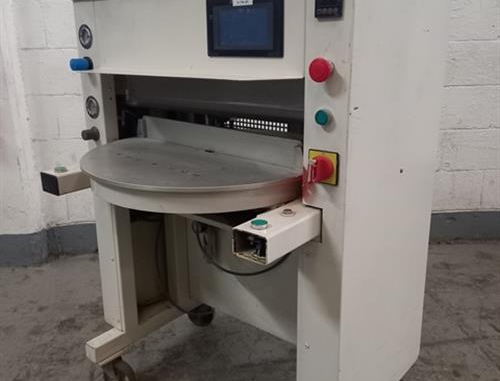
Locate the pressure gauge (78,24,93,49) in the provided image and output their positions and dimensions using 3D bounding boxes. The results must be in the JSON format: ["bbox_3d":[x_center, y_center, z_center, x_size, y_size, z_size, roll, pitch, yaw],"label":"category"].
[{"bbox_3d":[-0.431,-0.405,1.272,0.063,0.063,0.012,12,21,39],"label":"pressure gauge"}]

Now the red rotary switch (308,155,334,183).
[{"bbox_3d":[0.126,-0.039,0.873,0.042,0.046,0.032,12,21,37],"label":"red rotary switch"}]

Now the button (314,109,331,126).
[{"bbox_3d":[0.128,-0.129,0.862,0.027,0.028,0.014,12,21,37],"label":"button"}]

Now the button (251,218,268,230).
[{"bbox_3d":[0.016,0.058,0.816,0.029,0.012,0.029,-1,16,0],"label":"button"}]

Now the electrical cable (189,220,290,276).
[{"bbox_3d":[-0.050,0.173,1.385,0.380,0.150,0.100,12,21,39],"label":"electrical cable"}]

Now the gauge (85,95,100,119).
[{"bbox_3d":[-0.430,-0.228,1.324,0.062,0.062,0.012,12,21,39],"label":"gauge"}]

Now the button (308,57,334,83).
[{"bbox_3d":[0.126,-0.204,0.816,0.041,0.041,0.037,12,21,39],"label":"button"}]

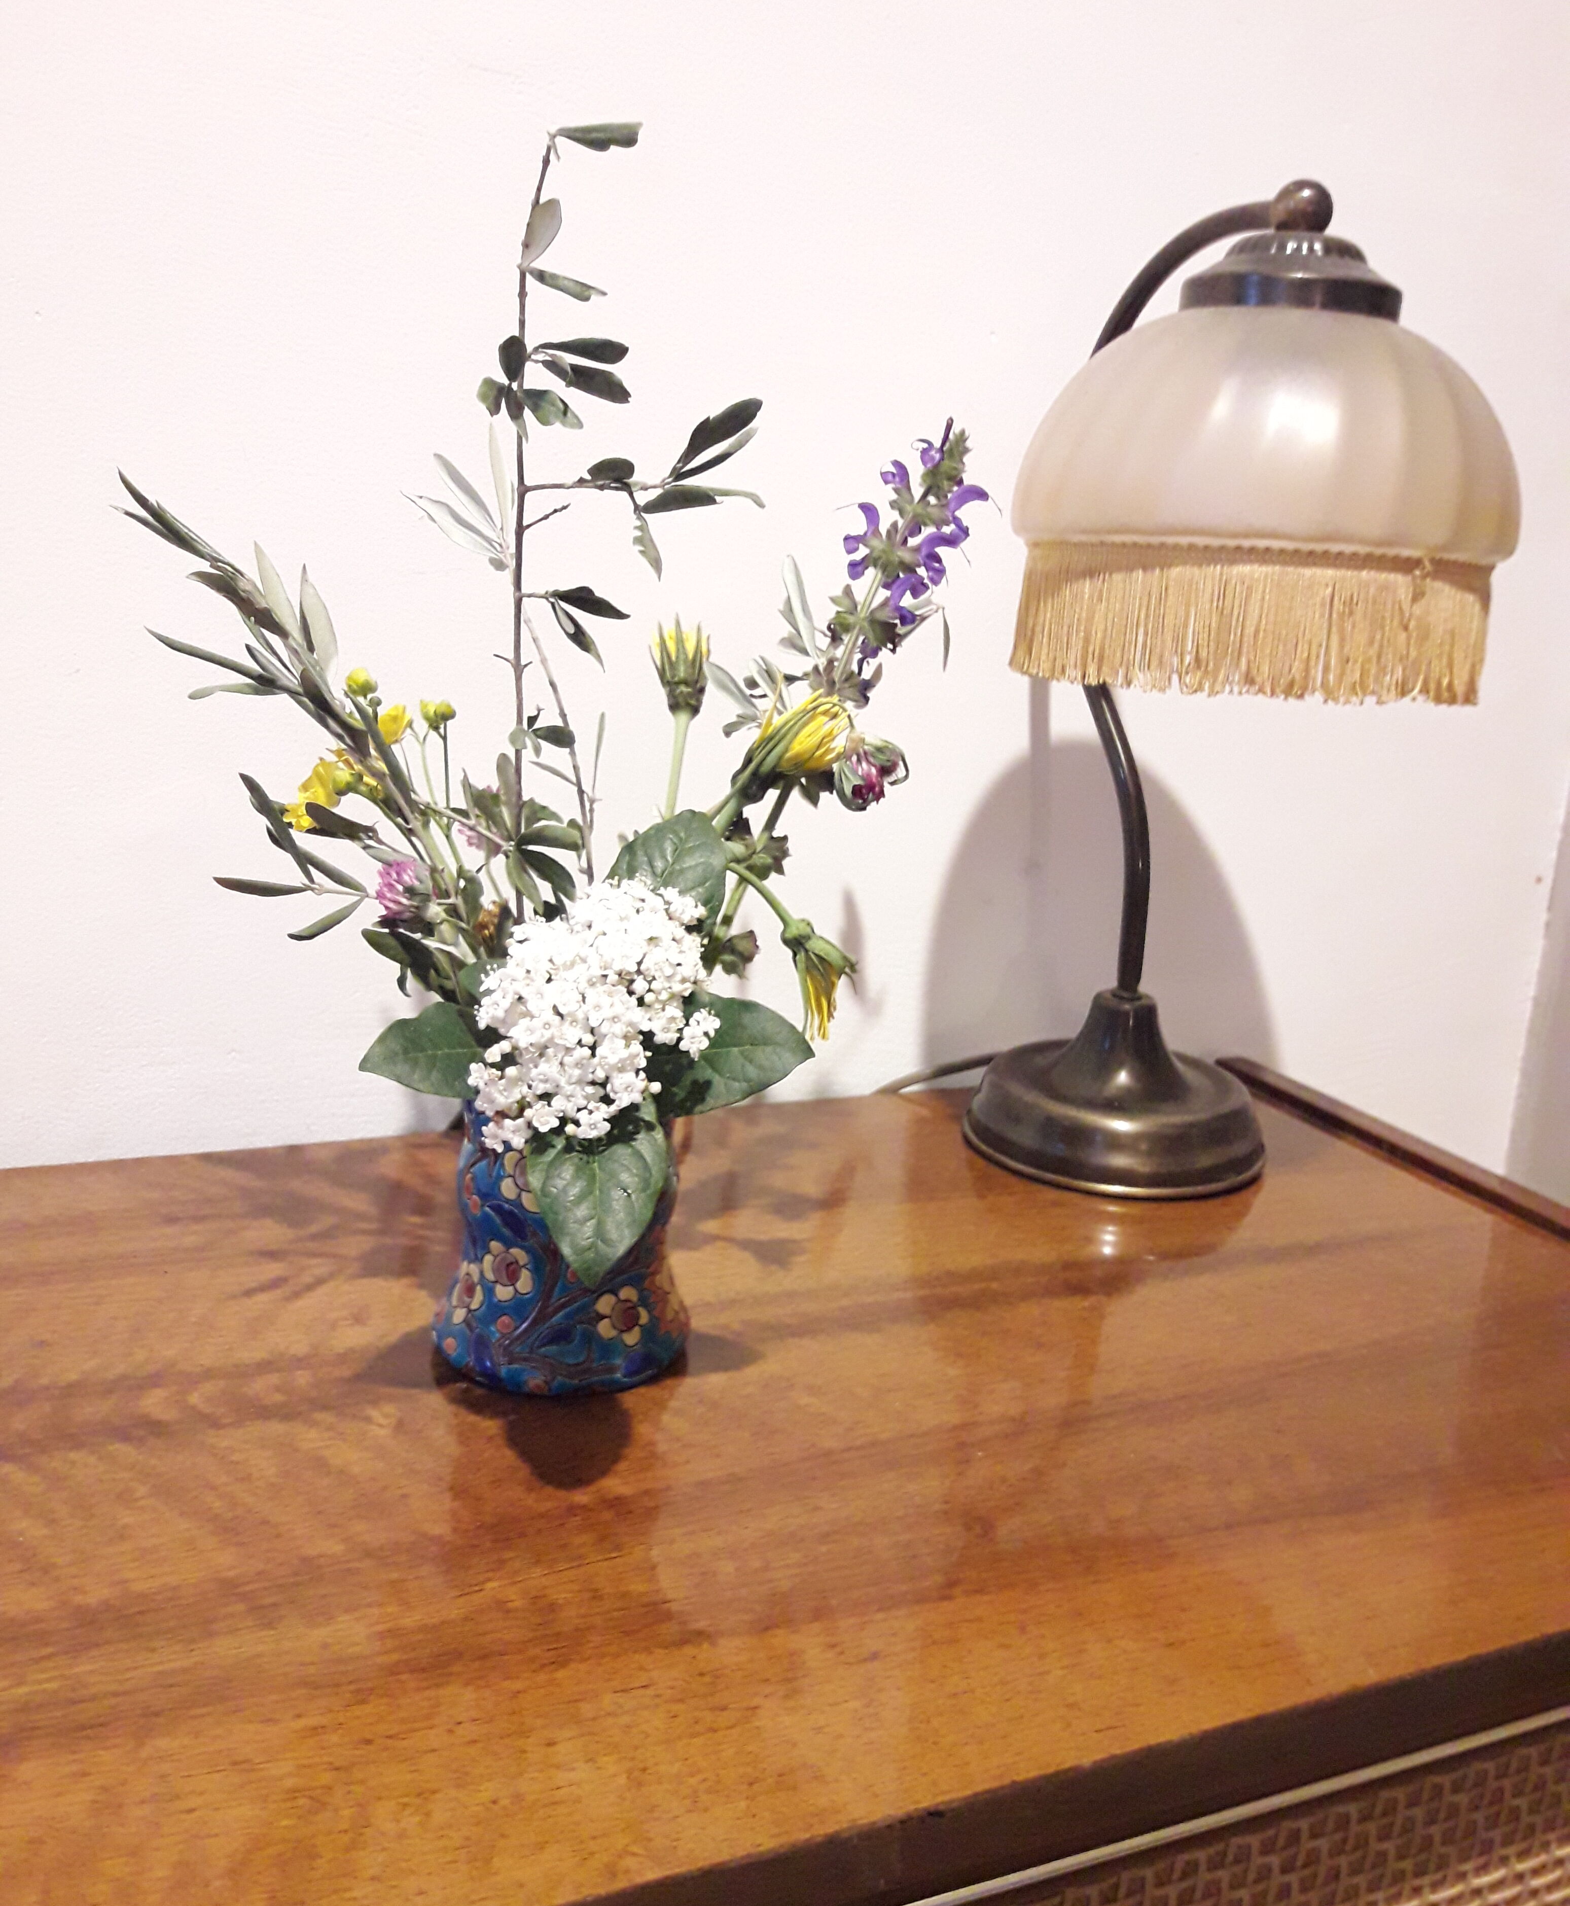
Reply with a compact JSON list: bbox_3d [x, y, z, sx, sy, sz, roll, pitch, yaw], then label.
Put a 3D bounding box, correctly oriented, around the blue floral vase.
[{"bbox_3d":[-0.071,0.083,0.547,0.083,0.094,0.083,-3,15,-23],"label":"blue floral vase"}]

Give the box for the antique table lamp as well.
[{"bbox_3d":[0.177,-0.098,0.692,0.192,0.405,0.220,-4,16,-29],"label":"antique table lamp"}]

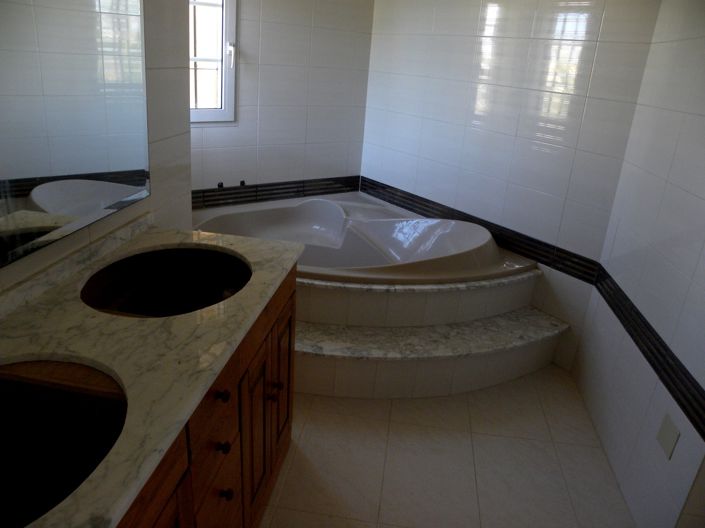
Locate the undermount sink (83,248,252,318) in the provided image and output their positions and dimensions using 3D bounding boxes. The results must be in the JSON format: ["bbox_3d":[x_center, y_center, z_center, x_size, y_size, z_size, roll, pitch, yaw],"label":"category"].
[{"bbox_3d":[-0.507,0.106,1.520,0.428,0.160,0.524,6,22,6],"label":"undermount sink"}]

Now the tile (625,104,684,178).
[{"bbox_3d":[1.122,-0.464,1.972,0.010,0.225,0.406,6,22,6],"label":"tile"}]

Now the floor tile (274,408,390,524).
[{"bbox_3d":[-0.046,0.725,1.957,0.332,0.010,0.517,6,22,6],"label":"floor tile"}]

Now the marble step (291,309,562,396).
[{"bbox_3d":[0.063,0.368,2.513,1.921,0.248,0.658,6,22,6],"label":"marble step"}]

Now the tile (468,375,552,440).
[{"bbox_3d":[0.679,0.609,2.368,0.328,0.010,0.512,6,22,6],"label":"tile"}]

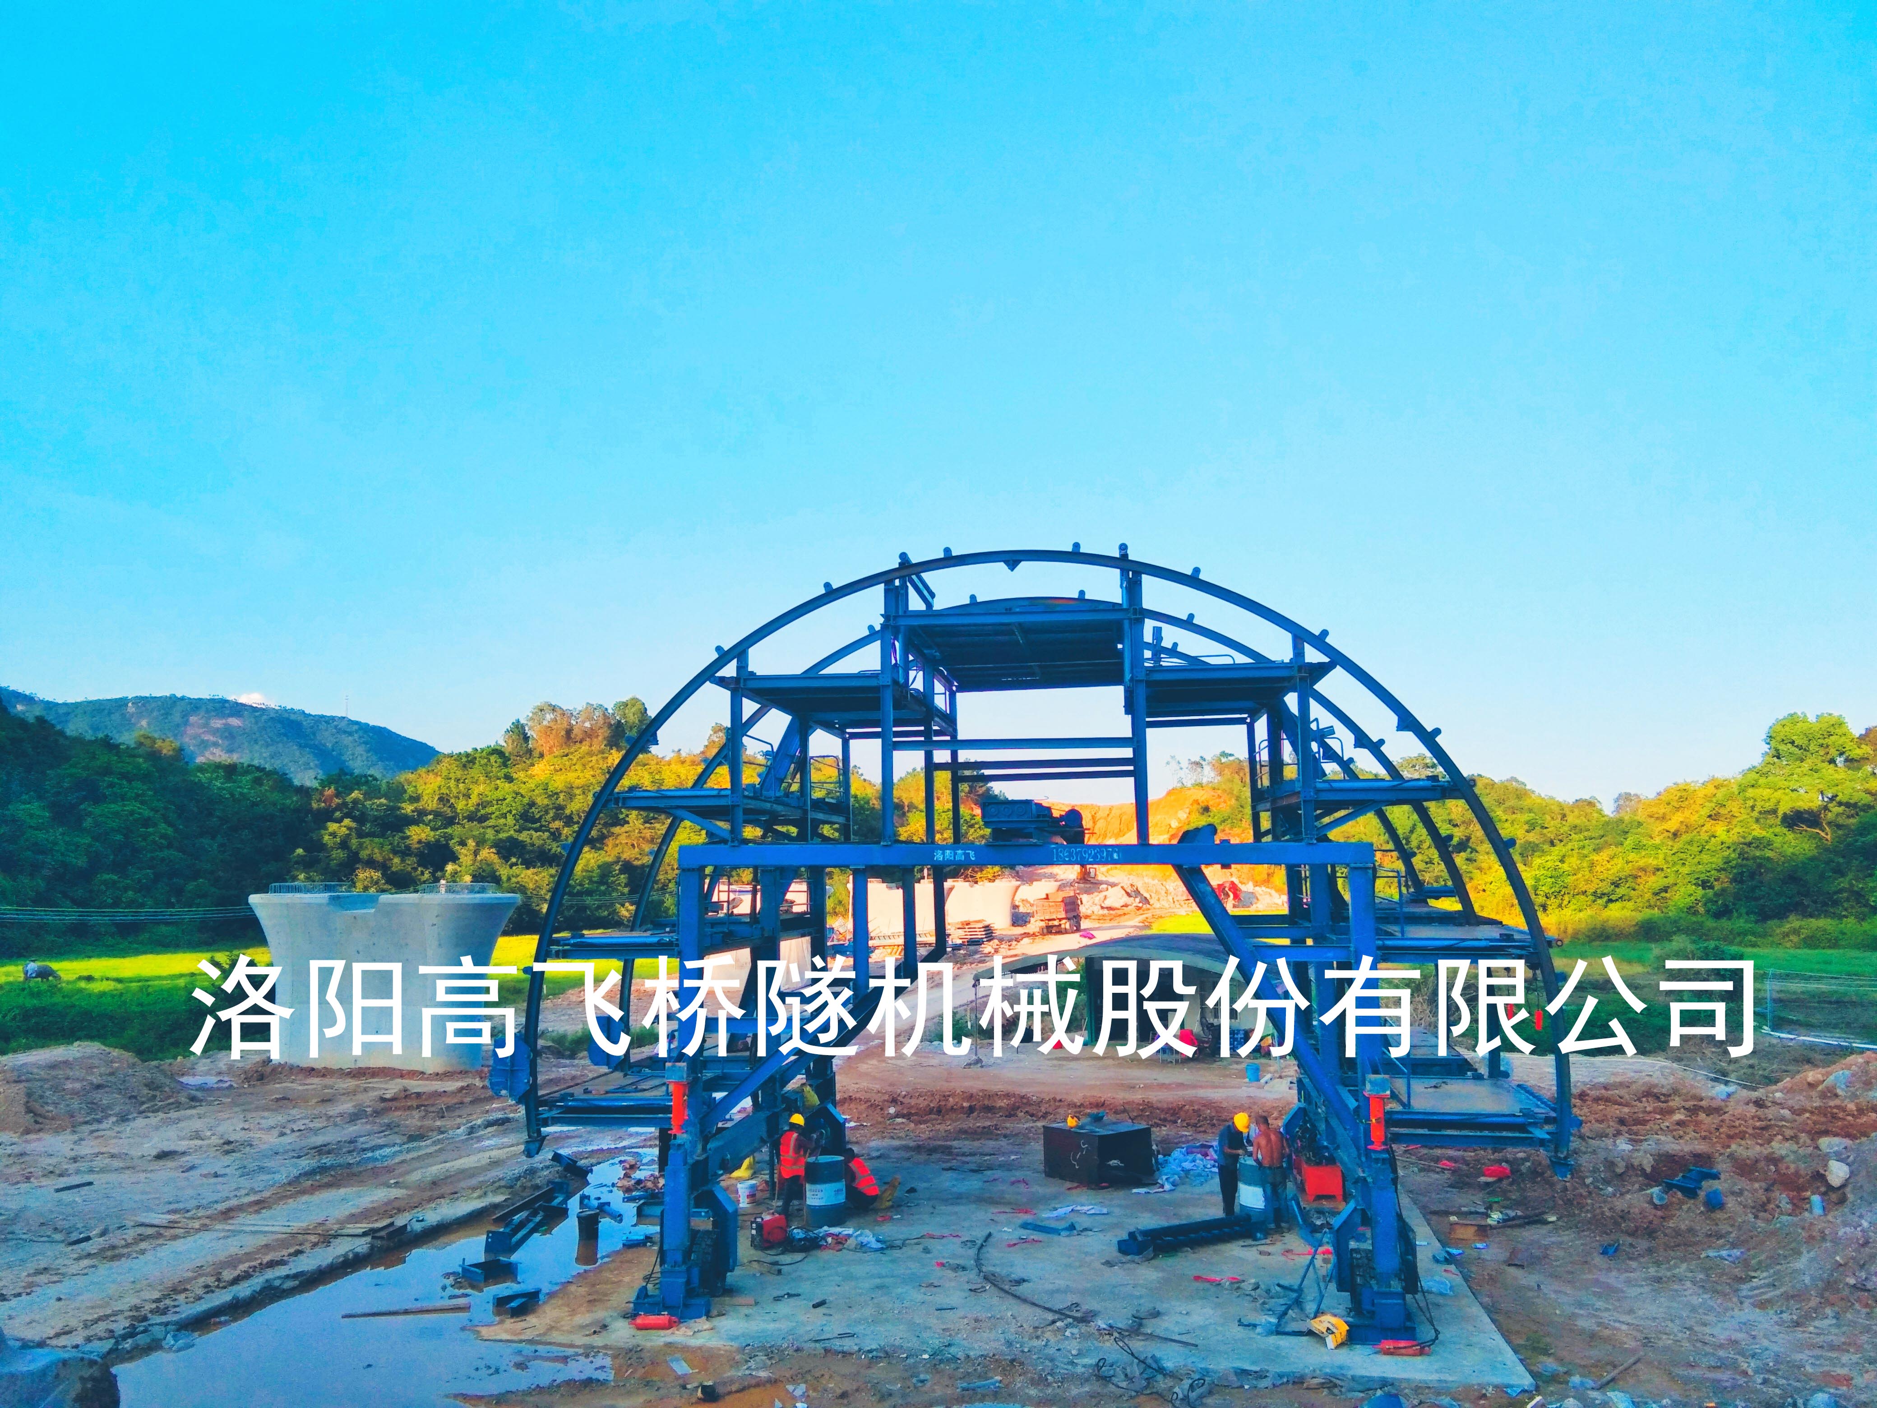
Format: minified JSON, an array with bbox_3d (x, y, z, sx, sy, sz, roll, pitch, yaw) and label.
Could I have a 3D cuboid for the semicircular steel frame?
[{"bbox_3d":[1.436,2.039,23.698,12.350,7.270,7.500,-1,-5,6],"label":"semicircular steel frame"}]

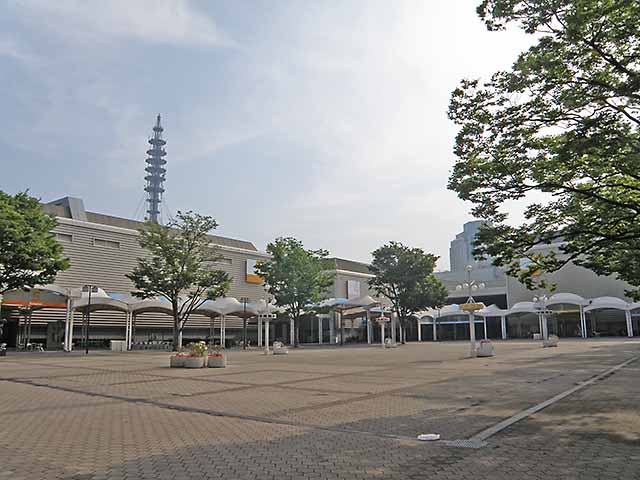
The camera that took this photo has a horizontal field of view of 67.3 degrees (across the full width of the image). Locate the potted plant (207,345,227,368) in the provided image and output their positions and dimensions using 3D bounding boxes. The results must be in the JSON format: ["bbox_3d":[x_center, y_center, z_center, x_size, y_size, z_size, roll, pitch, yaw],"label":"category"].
[{"bbox_3d":[-5.167,5.814,24.000,0.980,1.166,0.960,-1,-11,0],"label":"potted plant"}]

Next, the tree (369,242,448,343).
[{"bbox_3d":[12.703,7.530,69.000,11.300,14.602,11.300,-1,-11,0],"label":"tree"}]

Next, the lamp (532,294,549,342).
[{"bbox_3d":[21.957,7.702,47.058,1.750,5.444,1.700,-1,-11,0],"label":"lamp"}]

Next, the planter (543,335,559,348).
[{"bbox_3d":[22.585,9.911,47.058,1.400,1.183,1.200,-1,-11,0],"label":"planter"}]

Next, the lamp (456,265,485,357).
[{"bbox_3d":[9.832,4.583,31.300,1.800,6.029,1.750,-1,-11,0],"label":"lamp"}]

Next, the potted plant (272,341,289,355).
[{"bbox_3d":[-3.369,9.180,41.000,1.300,1.107,1.150,-1,-11,0],"label":"potted plant"}]

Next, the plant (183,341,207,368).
[{"bbox_3d":[-6.316,5.713,24.000,1.120,1.361,1.100,-1,-11,0],"label":"plant"}]

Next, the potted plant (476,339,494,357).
[{"bbox_3d":[10.865,7.125,31.500,1.050,1.055,1.000,-1,-11,0],"label":"potted plant"}]

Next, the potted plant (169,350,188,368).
[{"bbox_3d":[-7.050,5.965,24.000,0.960,0.873,0.950,-1,-11,0],"label":"potted plant"}]

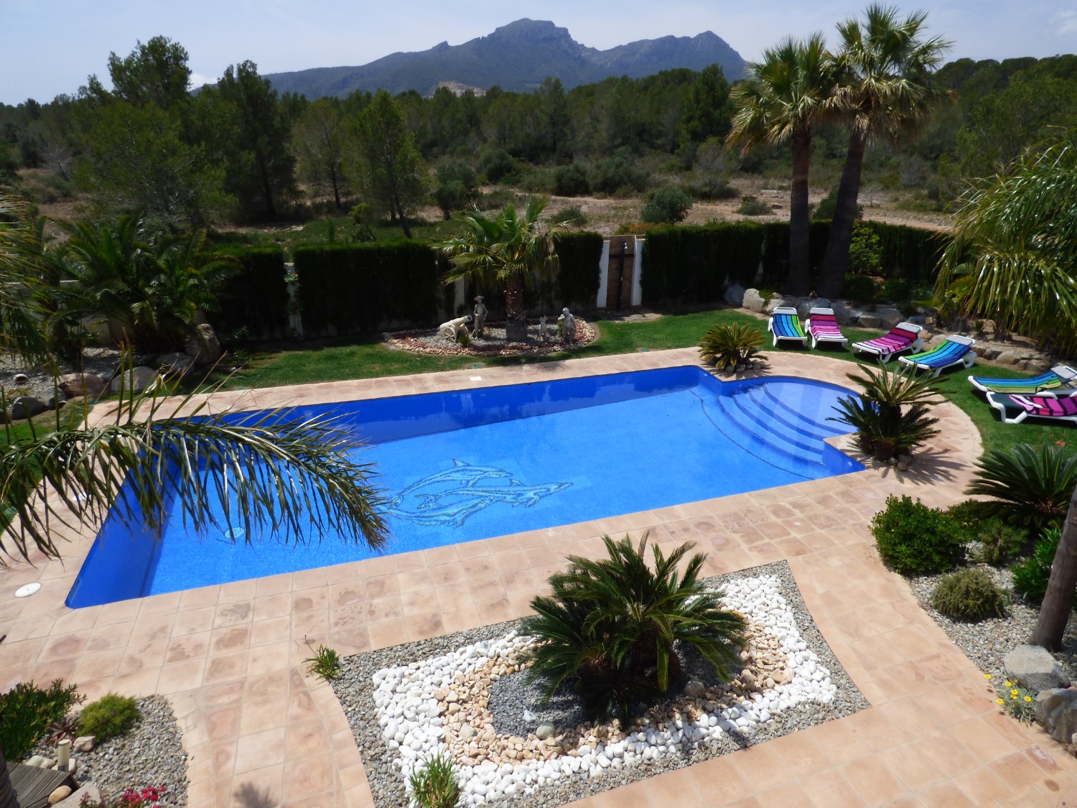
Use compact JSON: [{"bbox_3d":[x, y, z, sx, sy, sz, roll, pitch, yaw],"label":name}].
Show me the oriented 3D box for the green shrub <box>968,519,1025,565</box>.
[{"bbox_3d":[5.578,1.663,7.476,0.650,0.490,0.590,22,31,38],"label":"green shrub"}]

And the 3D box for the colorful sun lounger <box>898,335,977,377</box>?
[{"bbox_3d":[9.294,-1.150,14.444,1.850,0.640,0.720,-12,26,-27],"label":"colorful sun lounger"}]

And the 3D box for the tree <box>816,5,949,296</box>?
[{"bbox_3d":[8.824,-6.498,16.796,3.200,7.250,3.200,12,25,23],"label":"tree"}]

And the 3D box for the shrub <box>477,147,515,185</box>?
[{"bbox_3d":[-3.677,-20.809,54.426,3.300,2.950,3.300,0,23,-4],"label":"shrub"}]

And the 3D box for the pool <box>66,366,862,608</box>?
[{"bbox_3d":[0.332,1.170,10.607,12.630,1.400,4.870,-6,24,-18],"label":"pool"}]

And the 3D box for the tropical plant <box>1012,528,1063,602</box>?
[{"bbox_3d":[5.402,1.733,6.686,0.650,0.800,0.650,-20,31,-41],"label":"tropical plant"}]

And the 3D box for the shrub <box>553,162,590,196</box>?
[{"bbox_3d":[2.673,-18.070,50.081,2.975,2.609,2.975,2,23,2],"label":"shrub"}]

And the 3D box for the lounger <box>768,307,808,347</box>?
[{"bbox_3d":[6.624,-2.055,16.490,0.720,0.640,1.850,6,24,12],"label":"lounger"}]

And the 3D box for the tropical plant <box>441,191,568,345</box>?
[{"bbox_3d":[-0.798,-3.011,14.206,3.100,3.200,3.100,0,23,-3],"label":"tropical plant"}]

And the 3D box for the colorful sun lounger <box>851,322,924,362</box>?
[{"bbox_3d":[8.644,-1.550,15.363,1.850,0.640,0.720,-14,27,-30],"label":"colorful sun lounger"}]

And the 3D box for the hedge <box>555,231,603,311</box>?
[{"bbox_3d":[1.145,-4.016,18.879,1.400,2.250,0.750,-7,24,-16],"label":"hedge"}]

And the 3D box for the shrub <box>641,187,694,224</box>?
[{"bbox_3d":[7.097,-10.934,34.241,2.800,2.000,2.660,6,24,10],"label":"shrub"}]

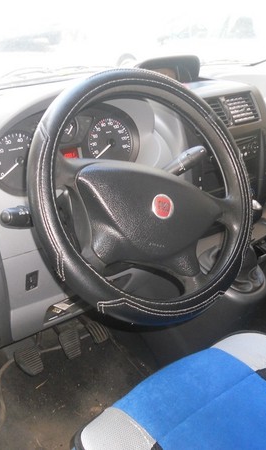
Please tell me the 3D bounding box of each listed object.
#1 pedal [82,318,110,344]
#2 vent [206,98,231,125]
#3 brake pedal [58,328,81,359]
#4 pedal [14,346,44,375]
[{"bbox_3d":[-0.097,0.285,1.239,0.044,0.024,0.064,-20,75,-32],"label":"pedal"},{"bbox_3d":[0.163,-0.237,1.024,0.083,0.064,0.032,-20,10,-32],"label":"vent"},{"bbox_3d":[-0.160,0.306,1.200,0.053,0.062,0.025,-20,-5,-32],"label":"brake pedal"},{"bbox_3d":[-0.255,0.335,1.147,0.060,0.060,0.026,-20,-10,-32],"label":"pedal"}]

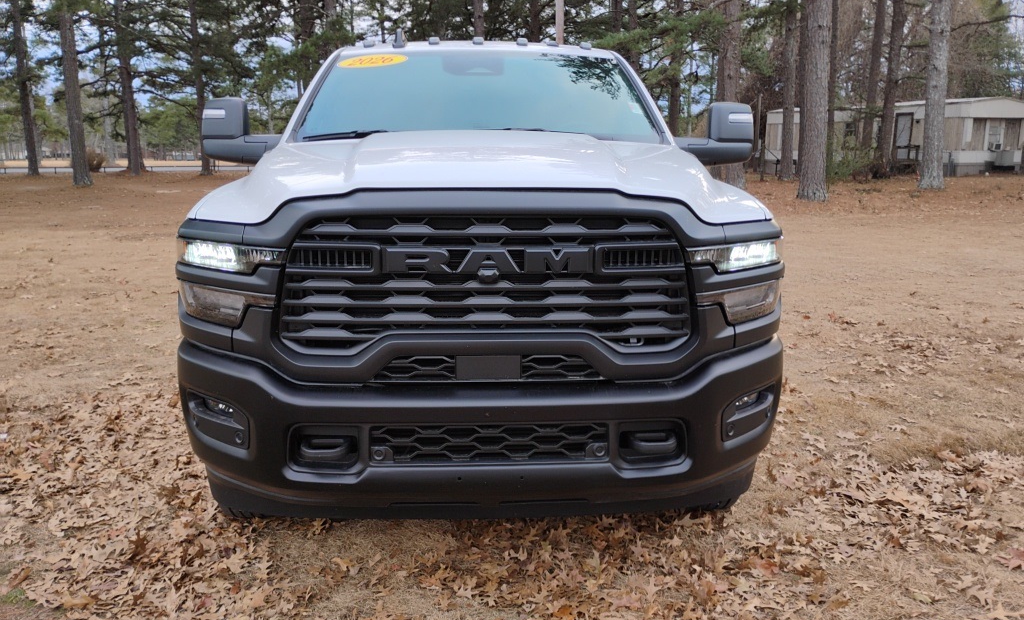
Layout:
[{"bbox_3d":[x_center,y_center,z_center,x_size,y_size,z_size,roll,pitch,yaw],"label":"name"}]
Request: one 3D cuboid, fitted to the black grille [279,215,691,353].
[{"bbox_3d":[-0.074,-0.083,2.603,1.290,0.440,0.160,-1,11,-3],"label":"black grille"}]

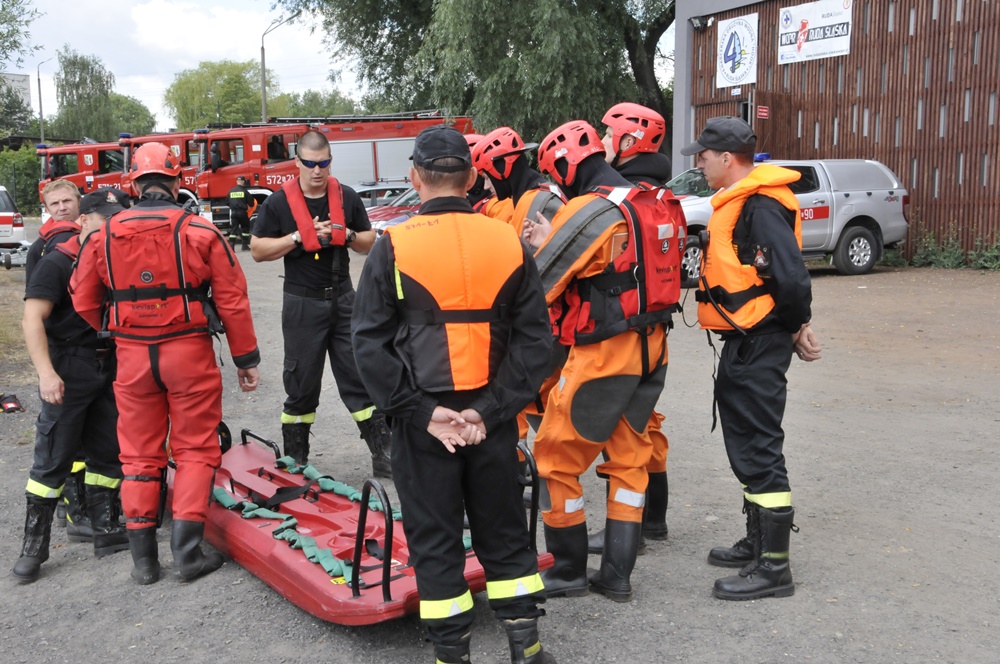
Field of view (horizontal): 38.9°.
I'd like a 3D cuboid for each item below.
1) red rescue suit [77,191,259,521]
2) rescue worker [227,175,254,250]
[{"bbox_3d":[-1.348,0.106,5.700,0.690,1.320,0.450,-1,6,-6],"label":"red rescue suit"},{"bbox_3d":[-6.236,-2.835,34.000,0.640,1.790,0.500,0,6,3],"label":"rescue worker"}]

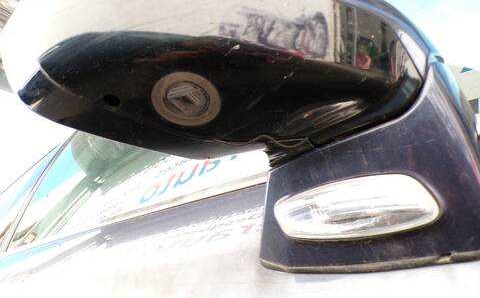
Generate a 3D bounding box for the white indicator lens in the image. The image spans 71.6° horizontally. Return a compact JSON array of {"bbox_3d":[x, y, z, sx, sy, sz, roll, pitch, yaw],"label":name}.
[{"bbox_3d":[0.076,0.038,0.223,0.104,0.042,0.022,-13,-31,22],"label":"white indicator lens"}]

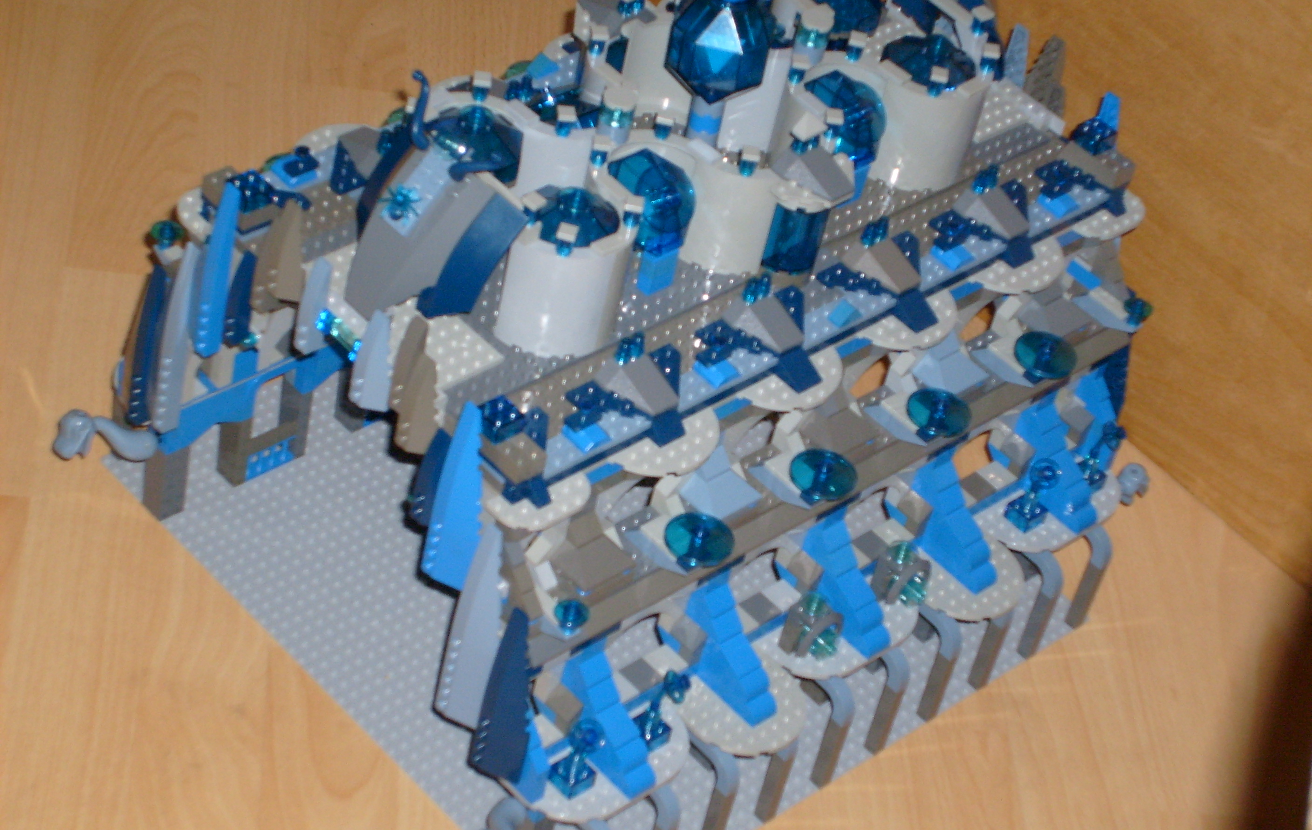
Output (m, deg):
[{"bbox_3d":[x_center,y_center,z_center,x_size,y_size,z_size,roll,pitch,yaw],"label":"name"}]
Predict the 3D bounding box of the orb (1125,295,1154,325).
[{"bbox_3d":[0.246,-0.053,1.568,0.016,0.013,0.016,8,42,-7],"label":"orb"}]

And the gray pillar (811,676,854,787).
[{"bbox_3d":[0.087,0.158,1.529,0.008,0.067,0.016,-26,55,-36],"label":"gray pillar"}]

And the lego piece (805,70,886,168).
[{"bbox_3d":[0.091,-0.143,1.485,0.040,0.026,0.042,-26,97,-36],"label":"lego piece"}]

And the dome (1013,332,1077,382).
[{"bbox_3d":[0.193,-0.027,1.528,0.032,0.008,0.032,8,42,-7],"label":"dome"}]

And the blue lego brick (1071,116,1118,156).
[{"bbox_3d":[0.221,-0.140,1.551,0.016,0.011,0.016,-27,56,-36],"label":"blue lego brick"}]

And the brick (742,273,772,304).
[{"bbox_3d":[0.047,-0.059,1.419,0.016,0.011,0.008,-26,55,-36],"label":"brick"}]

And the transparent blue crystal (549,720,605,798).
[{"bbox_3d":[-0.036,0.154,1.394,0.017,0.040,0.018,-27,56,-36],"label":"transparent blue crystal"}]

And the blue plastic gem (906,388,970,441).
[{"bbox_3d":[0.135,0.000,1.474,0.032,0.010,0.032,8,42,-7],"label":"blue plastic gem"}]

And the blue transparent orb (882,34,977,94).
[{"bbox_3d":[0.132,-0.171,1.481,0.047,0.018,0.047,8,42,-7],"label":"blue transparent orb"}]

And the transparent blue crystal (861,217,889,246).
[{"bbox_3d":[0.104,-0.087,1.458,0.016,0.011,0.008,-27,56,-36],"label":"transparent blue crystal"}]

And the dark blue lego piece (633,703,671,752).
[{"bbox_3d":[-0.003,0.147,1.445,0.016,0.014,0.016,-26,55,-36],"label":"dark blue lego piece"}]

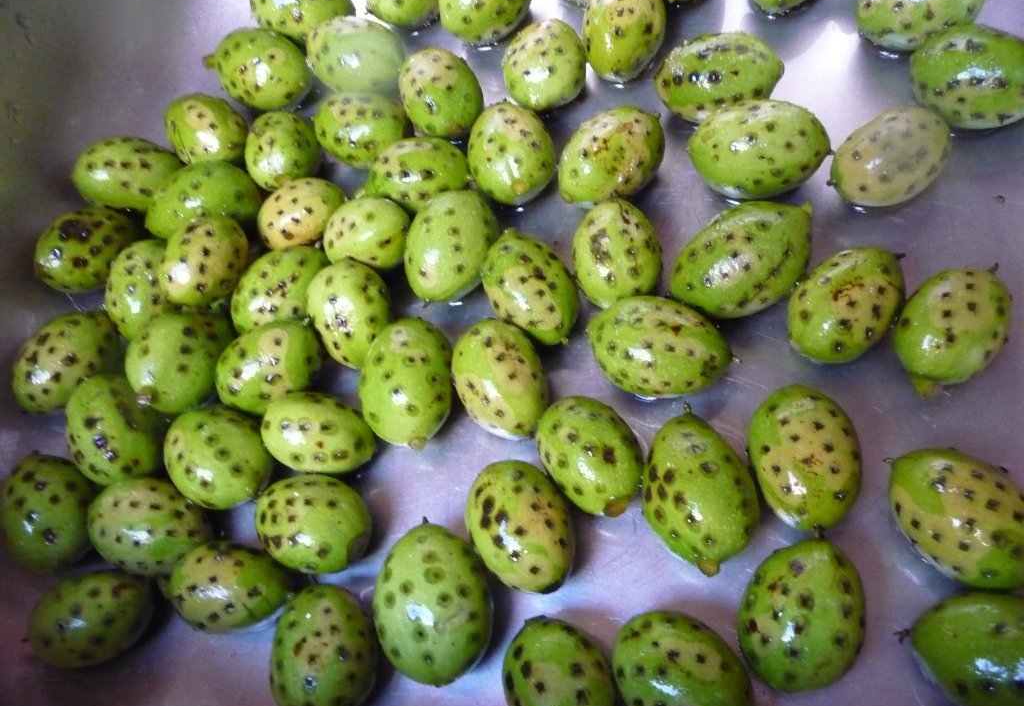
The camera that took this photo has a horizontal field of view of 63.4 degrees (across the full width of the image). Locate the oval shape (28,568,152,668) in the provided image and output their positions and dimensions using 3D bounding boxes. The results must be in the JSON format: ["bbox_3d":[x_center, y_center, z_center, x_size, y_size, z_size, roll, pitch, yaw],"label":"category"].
[{"bbox_3d":[-0.136,0.086,0.268,0.038,0.027,0.027,-27,61,-6],"label":"oval shape"}]

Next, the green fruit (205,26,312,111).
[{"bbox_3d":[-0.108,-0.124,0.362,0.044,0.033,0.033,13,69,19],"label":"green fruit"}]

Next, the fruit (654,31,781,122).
[{"bbox_3d":[0.083,-0.110,0.333,0.051,0.032,0.032,1,66,11],"label":"fruit"}]

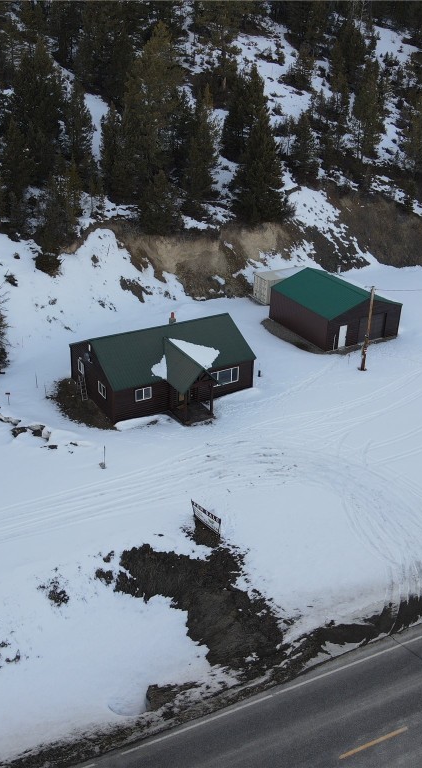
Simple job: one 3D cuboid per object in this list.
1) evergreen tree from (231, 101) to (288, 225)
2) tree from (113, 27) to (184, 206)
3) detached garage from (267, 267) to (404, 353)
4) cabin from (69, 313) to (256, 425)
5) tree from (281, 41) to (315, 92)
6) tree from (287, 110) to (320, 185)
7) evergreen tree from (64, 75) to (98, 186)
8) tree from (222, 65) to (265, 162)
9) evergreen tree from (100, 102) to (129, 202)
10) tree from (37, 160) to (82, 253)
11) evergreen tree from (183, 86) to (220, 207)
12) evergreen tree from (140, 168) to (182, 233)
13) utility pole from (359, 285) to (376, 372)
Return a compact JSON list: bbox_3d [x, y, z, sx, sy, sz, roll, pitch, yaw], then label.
[{"bbox_3d":[5.460,-23.740,76.917,6.197,13.006,6.197,1,27,0],"label":"evergreen tree"},{"bbox_3d":[-6.245,-26.713,70.977,6.998,16.644,6.998,0,28,-5],"label":"tree"},{"bbox_3d":[11.685,-7.453,67.124,8.249,4.465,9.246,-13,30,-26],"label":"detached garage"},{"bbox_3d":[-3.105,-1.921,53.253,11.600,5.100,10.800,-14,31,-28],"label":"cabin"},{"bbox_3d":[12.345,-44.073,98.982,4.760,6.376,4.760,1,27,0],"label":"tree"},{"bbox_3d":[10.554,-26.960,81.027,3.652,7.749,3.652,5,28,6],"label":"tree"},{"bbox_3d":[-14.471,-28.248,78.733,3.897,10.169,3.897,-3,26,-9],"label":"evergreen tree"},{"bbox_3d":[4.210,-35.202,91.976,5.841,11.050,5.841,2,26,2],"label":"tree"},{"bbox_3d":[-9.770,-23.358,71.902,3.038,9.083,3.038,-2,28,-7],"label":"evergreen tree"},{"bbox_3d":[-14.695,-17.323,68.869,4.330,8.222,4.330,-4,27,-11],"label":"tree"},{"bbox_3d":[-0.986,-24.369,73.357,3.719,11.601,3.719,1,28,-1],"label":"evergreen tree"},{"bbox_3d":[-5.485,-19.922,77.119,4.528,6.553,4.528,0,26,-4],"label":"evergreen tree"},{"bbox_3d":[12.849,-4.364,57.935,0.360,7.300,0.360,1,27,0],"label":"utility pole"}]

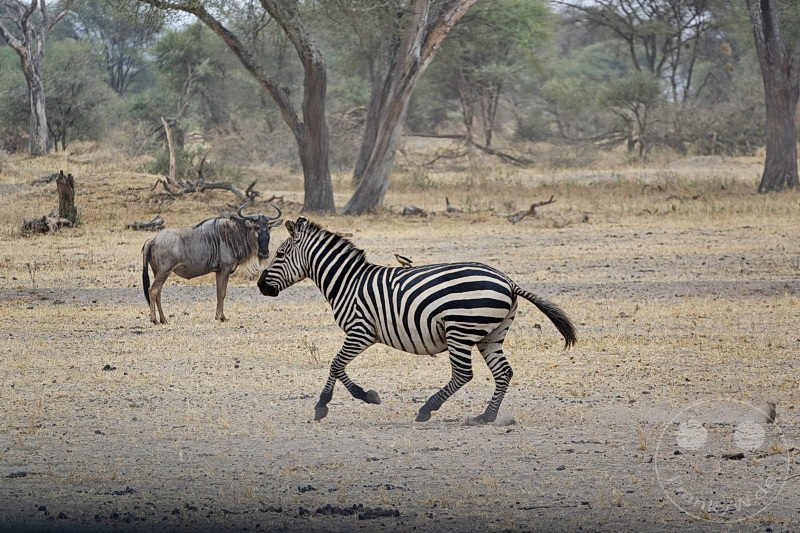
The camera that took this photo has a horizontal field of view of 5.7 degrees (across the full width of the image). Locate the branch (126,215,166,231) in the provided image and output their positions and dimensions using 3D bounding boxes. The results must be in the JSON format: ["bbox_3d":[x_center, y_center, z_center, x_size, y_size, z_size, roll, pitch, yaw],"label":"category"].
[{"bbox_3d":[-5.744,-0.993,181.000,0.860,0.360,0.360,0,1,0],"label":"branch"}]

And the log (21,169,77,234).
[{"bbox_3d":[-7.889,-1.459,180.000,1.250,1.480,0.900,0,1,0],"label":"log"}]

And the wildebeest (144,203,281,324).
[{"bbox_3d":[-2.139,-0.034,91.000,1.550,1.380,0.550,0,1,-22],"label":"wildebeest"}]

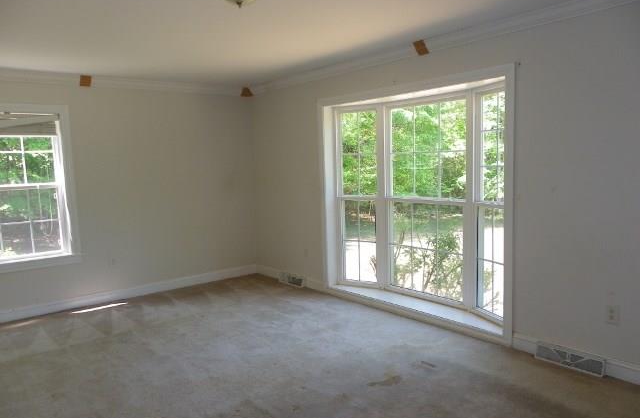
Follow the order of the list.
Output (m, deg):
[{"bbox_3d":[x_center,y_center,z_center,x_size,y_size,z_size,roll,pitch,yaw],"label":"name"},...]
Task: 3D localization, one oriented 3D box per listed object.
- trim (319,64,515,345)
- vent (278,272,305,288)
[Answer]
[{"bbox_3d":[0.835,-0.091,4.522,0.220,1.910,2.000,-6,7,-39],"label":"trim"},{"bbox_3d":[-0.356,0.849,5.832,0.045,0.120,0.470,-6,7,-39],"label":"vent"}]

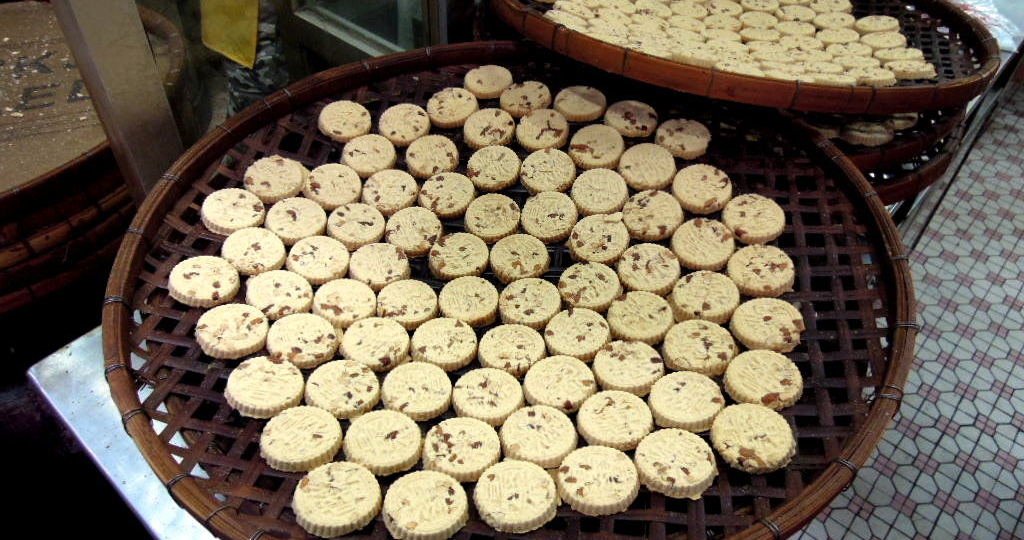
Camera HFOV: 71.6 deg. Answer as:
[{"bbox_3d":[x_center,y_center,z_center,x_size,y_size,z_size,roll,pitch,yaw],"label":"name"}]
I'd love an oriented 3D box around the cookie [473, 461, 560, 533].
[{"bbox_3d":[0.003,0.147,0.465,0.056,0.011,0.056,-1,31,0],"label":"cookie"}]

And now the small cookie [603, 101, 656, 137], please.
[{"bbox_3d":[0.131,-0.166,0.783,0.056,0.012,0.056,-3,49,0],"label":"small cookie"}]

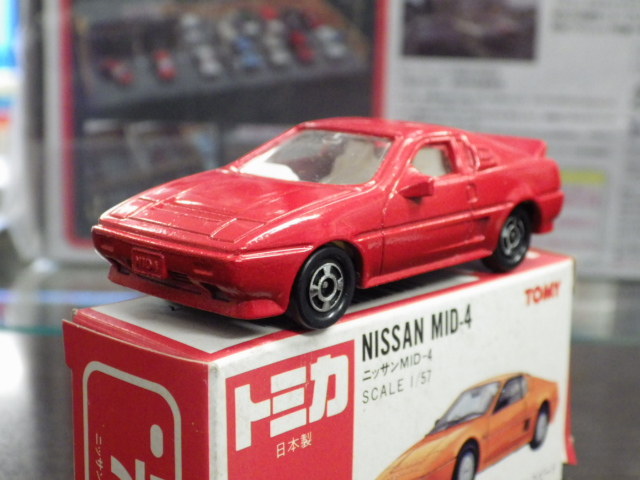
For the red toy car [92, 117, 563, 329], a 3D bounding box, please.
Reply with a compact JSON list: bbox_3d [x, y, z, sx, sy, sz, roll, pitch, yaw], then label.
[{"bbox_3d":[0.004,-0.005,0.160,0.031,0.024,0.074,12,17,43],"label":"red toy car"}]

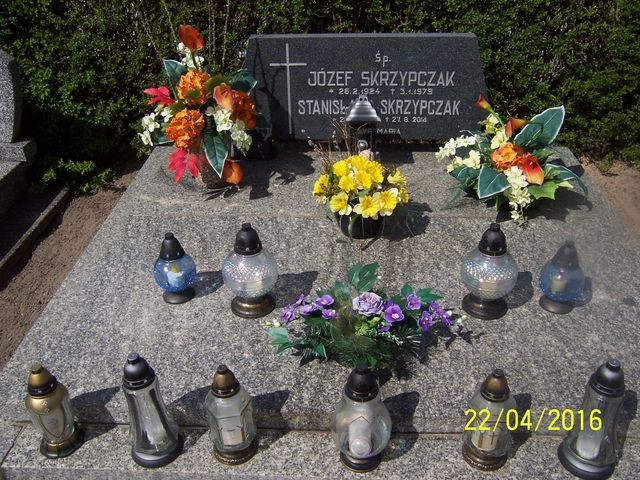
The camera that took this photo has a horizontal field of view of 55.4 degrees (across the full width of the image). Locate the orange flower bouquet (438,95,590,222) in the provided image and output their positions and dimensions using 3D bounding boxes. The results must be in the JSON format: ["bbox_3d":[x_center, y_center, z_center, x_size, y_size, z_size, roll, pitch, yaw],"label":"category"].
[{"bbox_3d":[0.618,-0.280,1.955,0.485,0.359,0.424,0,31,3],"label":"orange flower bouquet"}]

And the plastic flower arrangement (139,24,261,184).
[{"bbox_3d":[-0.425,-0.460,2.127,0.424,0.540,0.353,0,31,3],"label":"plastic flower arrangement"}]

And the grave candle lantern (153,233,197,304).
[{"bbox_3d":[-0.393,0.067,1.647,0.109,0.200,0.109,0,31,3],"label":"grave candle lantern"}]

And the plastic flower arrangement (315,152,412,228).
[{"bbox_3d":[0.128,-0.145,1.911,0.298,0.253,0.283,0,31,3],"label":"plastic flower arrangement"}]

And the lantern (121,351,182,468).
[{"bbox_3d":[-0.358,0.336,1.258,0.109,0.270,0.109,0,31,3],"label":"lantern"}]

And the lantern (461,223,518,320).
[{"bbox_3d":[0.433,0.068,1.551,0.141,0.252,0.141,0,31,3],"label":"lantern"}]

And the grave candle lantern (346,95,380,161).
[{"bbox_3d":[0.158,-0.378,2.196,0.123,0.295,0.123,0,31,3],"label":"grave candle lantern"}]

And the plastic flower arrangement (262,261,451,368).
[{"bbox_3d":[0.101,0.166,1.479,0.460,0.177,0.343,0,31,3],"label":"plastic flower arrangement"}]

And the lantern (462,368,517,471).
[{"bbox_3d":[0.348,0.349,1.231,0.096,0.236,0.096,0,31,3],"label":"lantern"}]

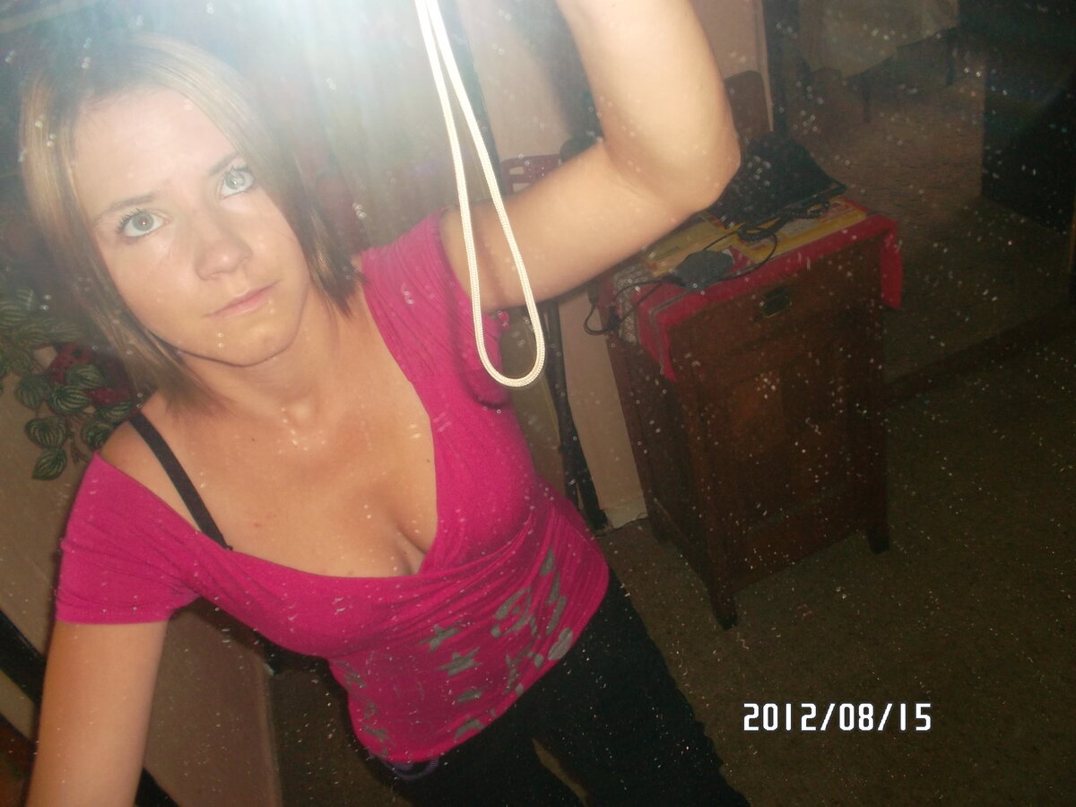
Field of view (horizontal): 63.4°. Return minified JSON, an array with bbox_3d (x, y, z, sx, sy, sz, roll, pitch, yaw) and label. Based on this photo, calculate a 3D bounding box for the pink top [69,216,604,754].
[{"bbox_3d":[-0.168,0.150,0.841,0.470,0.500,0.240,-33,39,-9],"label":"pink top"}]

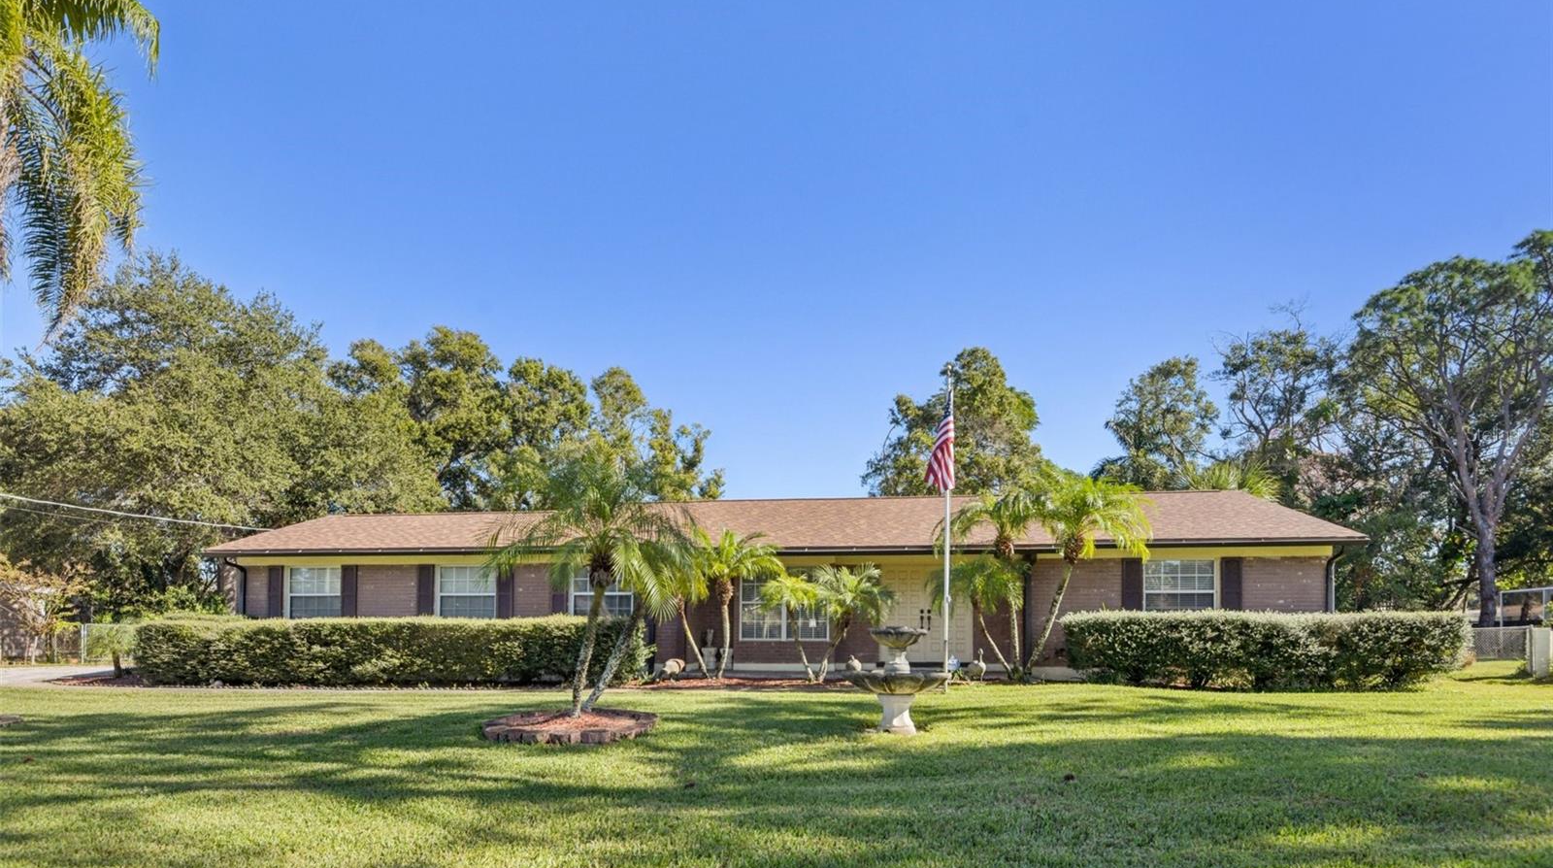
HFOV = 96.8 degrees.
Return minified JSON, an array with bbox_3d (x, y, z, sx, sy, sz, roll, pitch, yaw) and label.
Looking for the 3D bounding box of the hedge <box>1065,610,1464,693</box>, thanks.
[{"bbox_3d":[8.100,3.697,11.850,5.700,1.220,1.250,-1,-10,6],"label":"hedge"}]

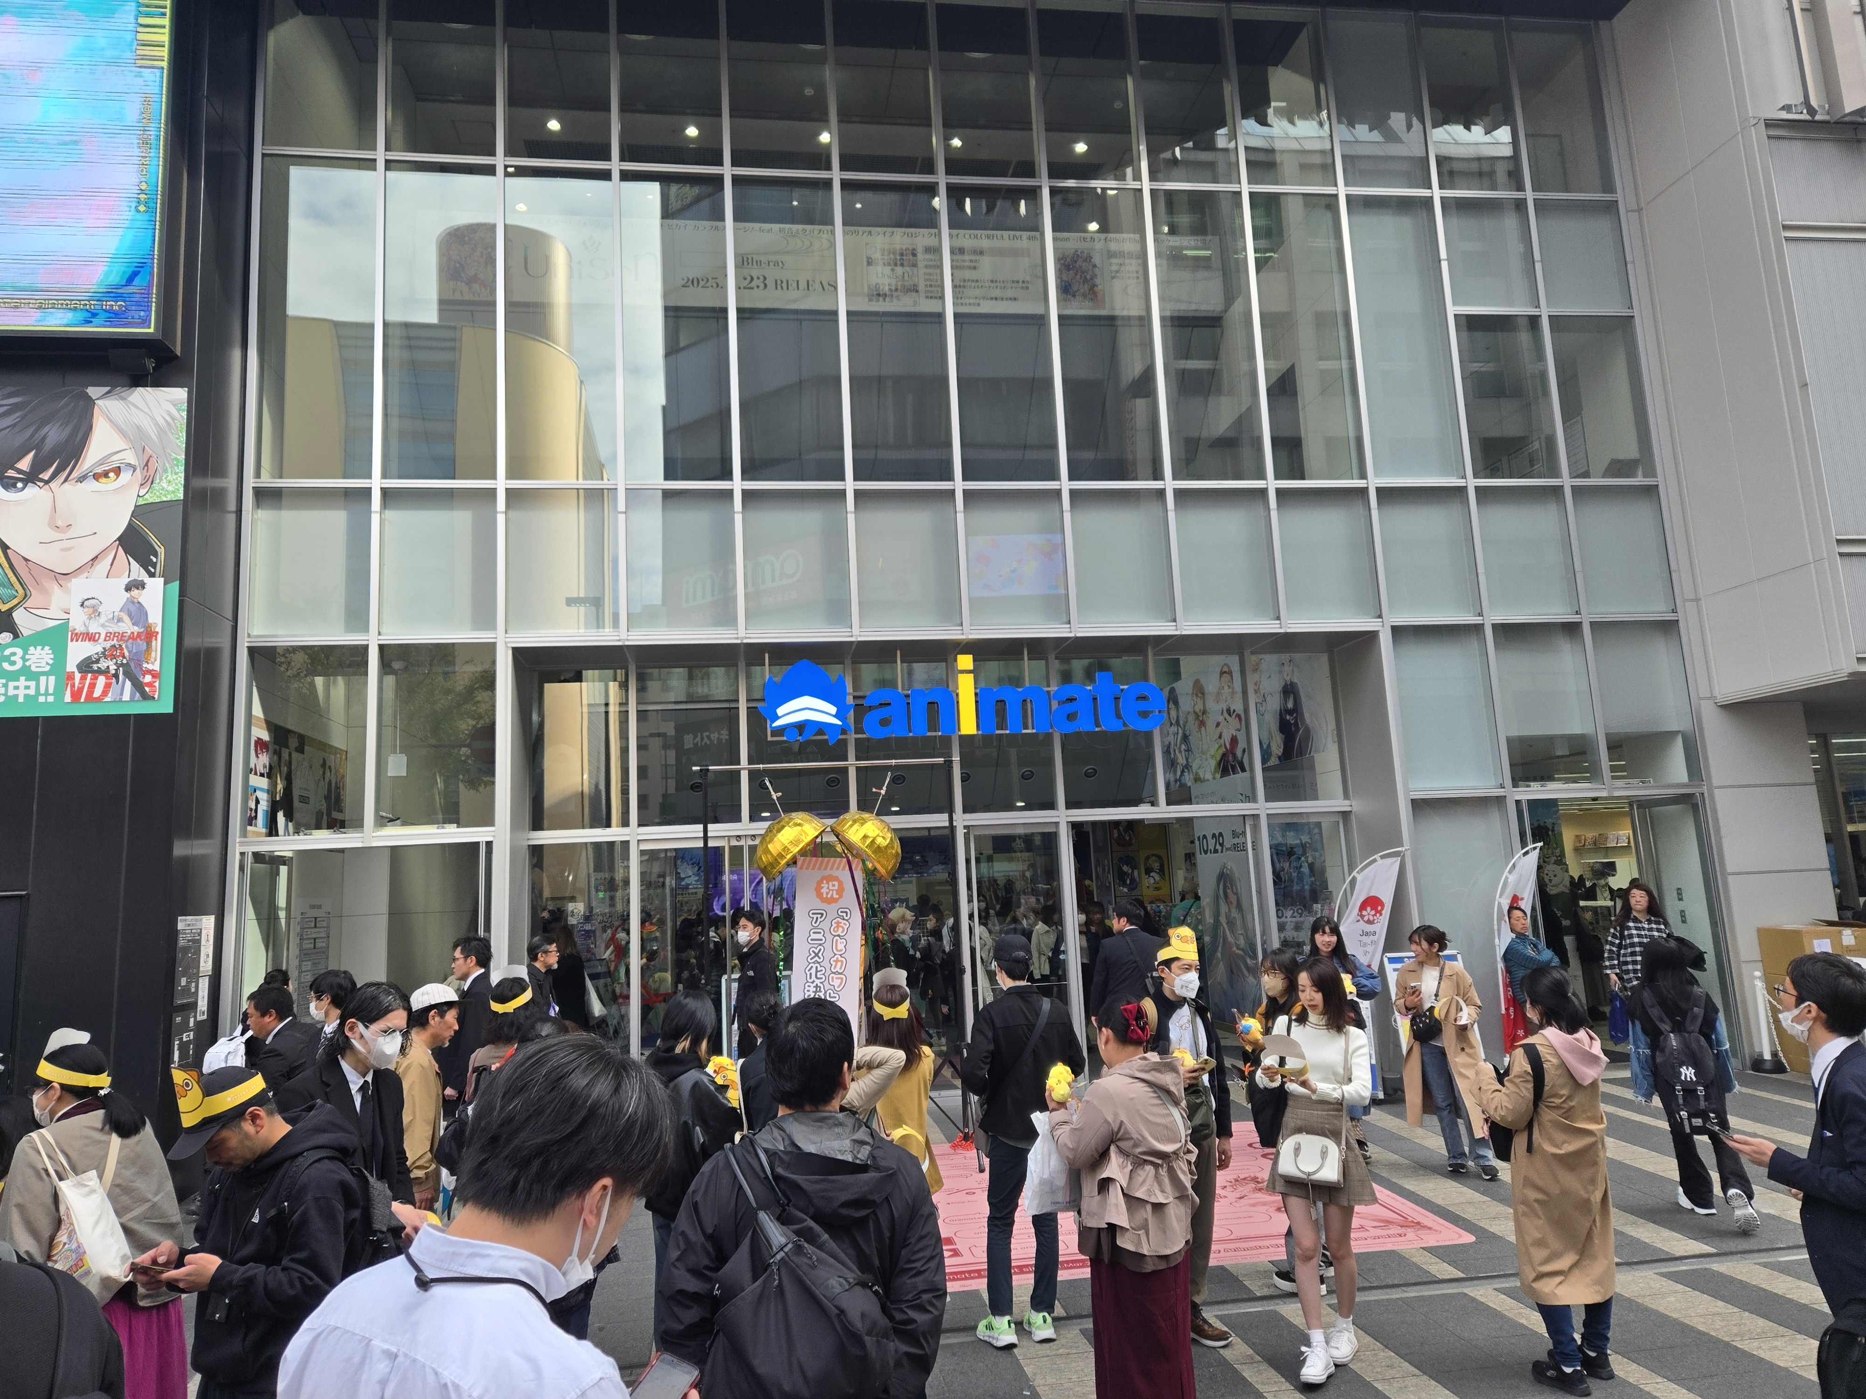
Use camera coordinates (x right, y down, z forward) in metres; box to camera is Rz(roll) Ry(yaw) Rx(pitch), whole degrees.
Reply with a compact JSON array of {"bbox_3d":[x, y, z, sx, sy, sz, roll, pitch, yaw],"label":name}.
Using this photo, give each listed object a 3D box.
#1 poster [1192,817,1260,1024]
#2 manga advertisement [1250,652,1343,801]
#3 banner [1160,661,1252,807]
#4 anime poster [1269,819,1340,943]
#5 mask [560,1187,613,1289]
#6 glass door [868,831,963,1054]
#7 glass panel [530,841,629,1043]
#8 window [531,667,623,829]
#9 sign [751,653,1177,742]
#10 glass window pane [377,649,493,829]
[{"bbox_3d":[3.135,2.353,13.296,0.789,2.253,0.060,-5,-9,11],"label":"poster"},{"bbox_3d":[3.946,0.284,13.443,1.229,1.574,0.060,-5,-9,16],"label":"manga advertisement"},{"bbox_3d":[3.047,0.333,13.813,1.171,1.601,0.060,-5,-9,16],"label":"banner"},{"bbox_3d":[3.879,1.959,12.959,0.836,1.426,0.050,-3,-9,3],"label":"anime poster"},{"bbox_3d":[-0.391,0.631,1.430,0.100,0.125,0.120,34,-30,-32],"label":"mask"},{"bbox_3d":[-0.180,2.413,11.482,0.990,2.440,0.080,-2,-9,-9],"label":"glass door"},{"bbox_3d":[-3.216,2.516,11.303,0.900,2.403,0.080,-2,-9,-8],"label":"glass panel"},{"bbox_3d":[-3.349,0.479,11.658,0.877,1.517,0.100,-2,-9,-9],"label":"window"},{"bbox_3d":[0.325,-0.017,11.723,3.910,0.822,0.140,-2,-9,-9],"label":"sign"},{"bbox_3d":[-4.207,0.312,10.510,0.968,1.594,0.080,-2,-9,-8],"label":"glass window pane"}]

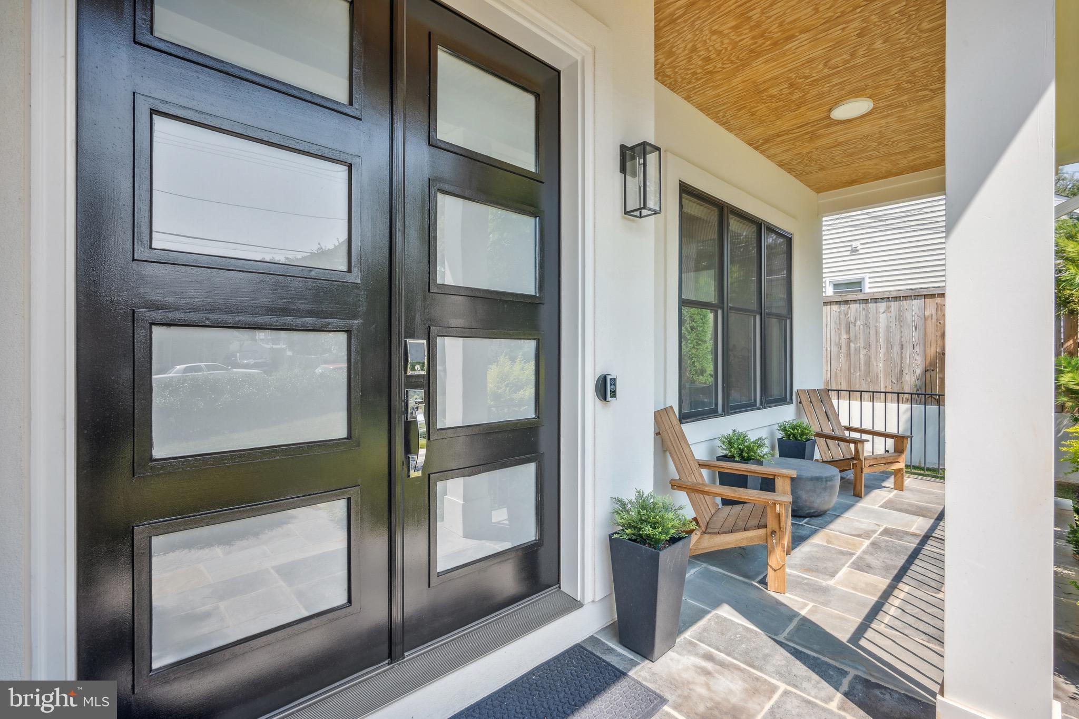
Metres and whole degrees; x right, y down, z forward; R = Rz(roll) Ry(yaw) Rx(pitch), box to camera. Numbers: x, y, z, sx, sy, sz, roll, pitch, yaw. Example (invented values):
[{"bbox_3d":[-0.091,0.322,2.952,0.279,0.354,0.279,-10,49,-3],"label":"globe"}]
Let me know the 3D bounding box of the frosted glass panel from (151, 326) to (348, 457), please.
[{"bbox_3d":[-0.823,0.085,1.332,0.491,0.349,0.020,0,0,-41],"label":"frosted glass panel"}]

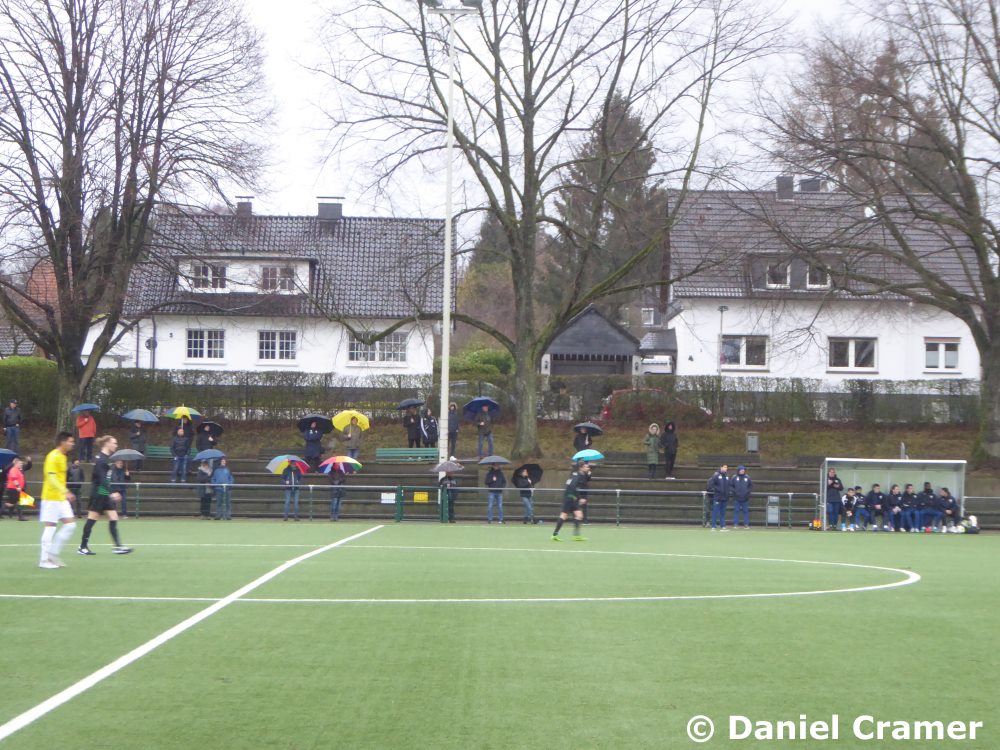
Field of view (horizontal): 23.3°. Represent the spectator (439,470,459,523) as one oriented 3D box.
[{"bbox_3d":[-1.522,3.513,71.700,0.580,1.710,0.420,1,-2,-11],"label":"spectator"}]

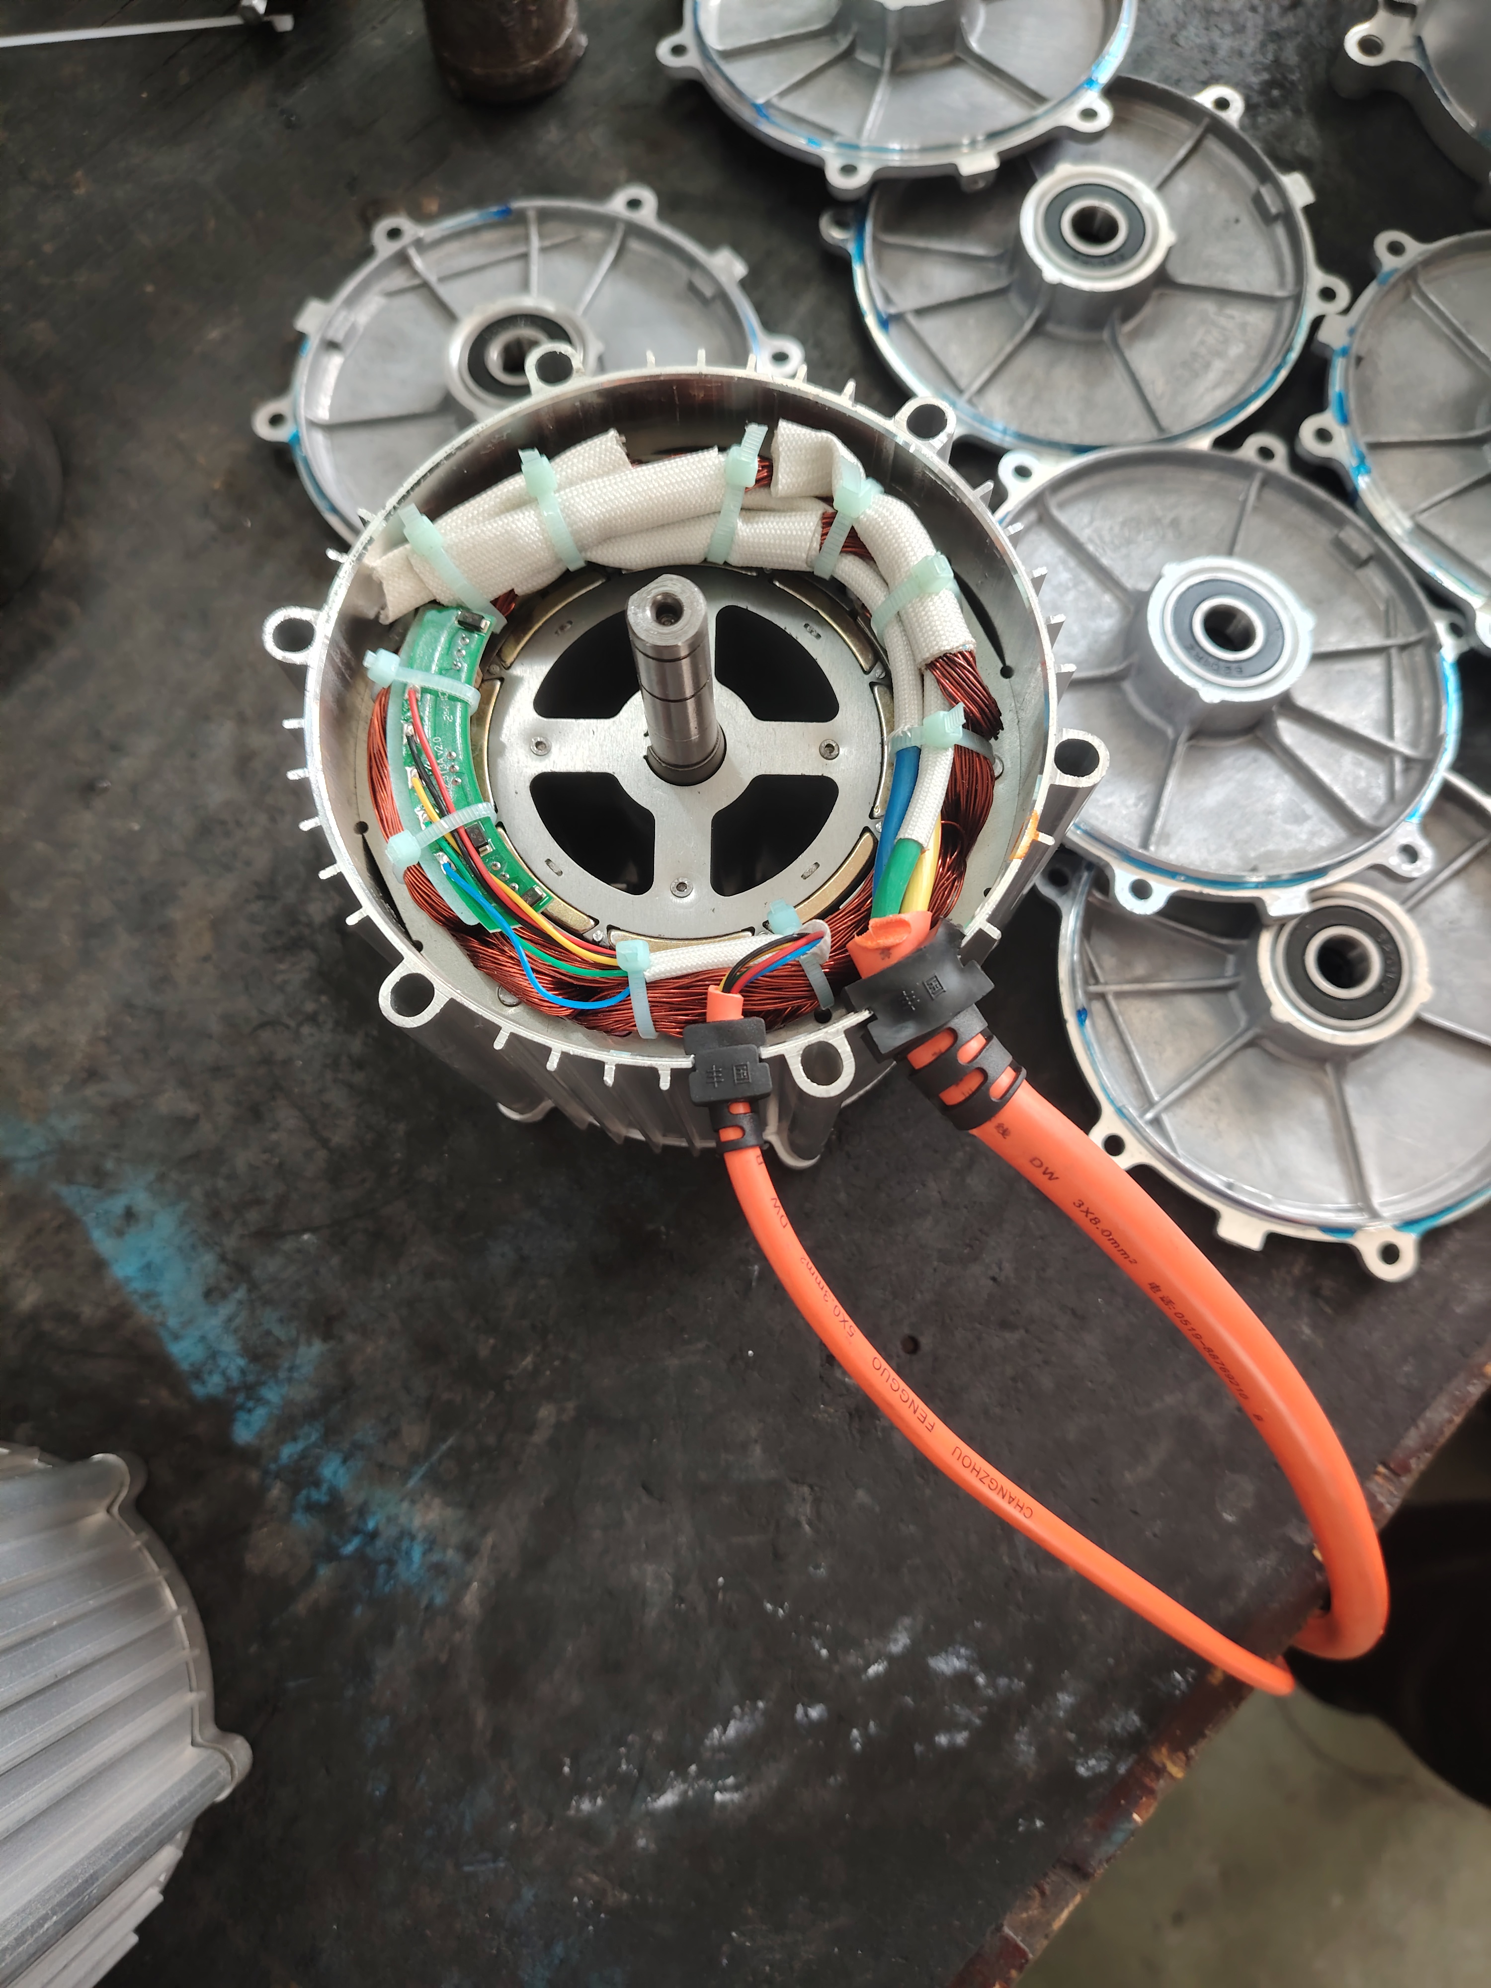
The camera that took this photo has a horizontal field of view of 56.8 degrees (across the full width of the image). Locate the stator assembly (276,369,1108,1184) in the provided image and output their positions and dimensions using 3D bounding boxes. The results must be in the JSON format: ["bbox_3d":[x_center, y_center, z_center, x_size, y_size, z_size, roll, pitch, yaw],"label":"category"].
[{"bbox_3d":[-0.015,-0.060,0.410,0.206,0.217,0.214,0,77,1],"label":"stator assembly"}]

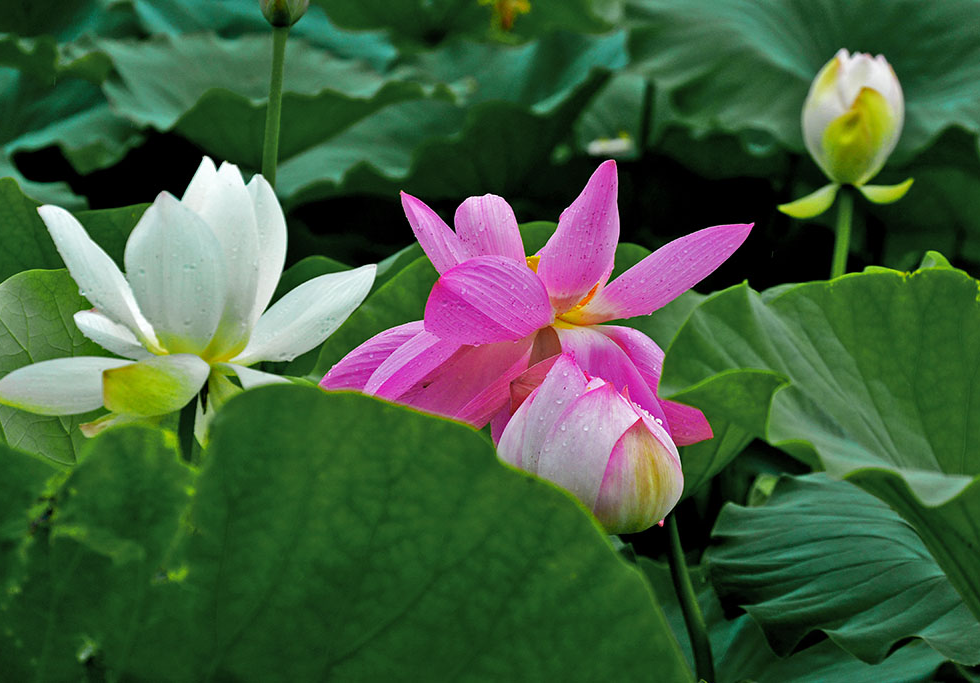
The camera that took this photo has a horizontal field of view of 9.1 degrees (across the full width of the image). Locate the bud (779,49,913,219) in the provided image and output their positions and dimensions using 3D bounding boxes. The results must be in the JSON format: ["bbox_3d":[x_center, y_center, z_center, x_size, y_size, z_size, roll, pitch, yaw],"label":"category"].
[{"bbox_3d":[0.260,-0.152,4.500,0.098,0.120,0.085,0,10,0],"label":"bud"}]

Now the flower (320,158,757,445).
[{"bbox_3d":[0.026,-0.021,3.450,0.240,0.150,0.210,0,10,0],"label":"flower"}]

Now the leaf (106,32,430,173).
[{"bbox_3d":[-0.202,-0.217,5.600,0.320,0.100,0.300,0,10,0],"label":"leaf"}]

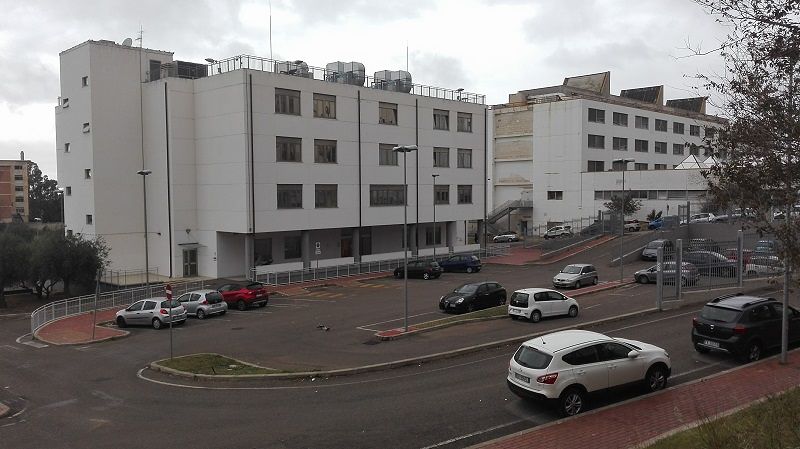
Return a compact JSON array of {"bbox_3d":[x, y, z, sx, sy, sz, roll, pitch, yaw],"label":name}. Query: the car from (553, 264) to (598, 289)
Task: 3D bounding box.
[{"bbox_3d":[12.262,3.627,39.914,3.750,1.450,1.670,-3,0,-43],"label":"car"}]

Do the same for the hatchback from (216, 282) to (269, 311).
[{"bbox_3d":[-10.346,4.499,36.440,4.200,1.570,1.790,0,2,35],"label":"hatchback"}]

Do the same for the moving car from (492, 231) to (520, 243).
[{"bbox_3d":[15.237,1.780,82.174,3.915,1.439,1.664,2,4,44],"label":"moving car"}]

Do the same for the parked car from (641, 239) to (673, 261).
[{"bbox_3d":[22.802,2.254,50.694,1.680,1.470,3.950,3,6,37],"label":"parked car"}]

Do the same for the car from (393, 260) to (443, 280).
[{"bbox_3d":[1.414,3.826,48.475,4.146,1.451,1.747,-1,1,32],"label":"car"}]

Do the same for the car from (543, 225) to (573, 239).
[{"bbox_3d":[20.908,1.148,75.788,1.645,1.487,3.766,-4,3,-41],"label":"car"}]

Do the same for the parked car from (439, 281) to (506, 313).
[{"bbox_3d":[4.142,4.053,32.318,4.100,1.450,1.740,-3,1,-38],"label":"parked car"}]

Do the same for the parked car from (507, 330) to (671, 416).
[{"bbox_3d":[5.050,3.670,15.033,4.338,1.618,1.786,-8,4,-21],"label":"parked car"}]

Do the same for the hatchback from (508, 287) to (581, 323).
[{"bbox_3d":[7.383,4.062,29.245,3.570,1.490,1.645,-2,1,-26],"label":"hatchback"}]

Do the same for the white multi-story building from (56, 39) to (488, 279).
[{"bbox_3d":[-10.934,-6.035,58.484,37.494,19.802,20.000,-3,4,-42],"label":"white multi-story building"}]

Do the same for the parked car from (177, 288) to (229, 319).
[{"bbox_3d":[-11.875,4.673,34.041,3.450,1.470,1.630,0,2,37],"label":"parked car"}]

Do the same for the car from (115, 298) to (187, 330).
[{"bbox_3d":[-13.338,4.683,30.620,4.013,1.495,1.726,-3,1,27],"label":"car"}]

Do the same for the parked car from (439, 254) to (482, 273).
[{"bbox_3d":[5.241,3.557,51.733,3.911,1.507,1.690,-2,1,26],"label":"parked car"}]

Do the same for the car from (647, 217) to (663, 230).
[{"bbox_3d":[29.232,-0.155,63.500,3.700,1.500,1.620,-2,2,33],"label":"car"}]

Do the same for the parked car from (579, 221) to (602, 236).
[{"bbox_3d":[22.358,0.576,67.149,4.100,1.550,1.740,-3,4,-35],"label":"parked car"}]

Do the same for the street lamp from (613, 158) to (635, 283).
[{"bbox_3d":[15.599,-0.234,40.057,1.550,8.650,0.400,2,4,30],"label":"street lamp"}]

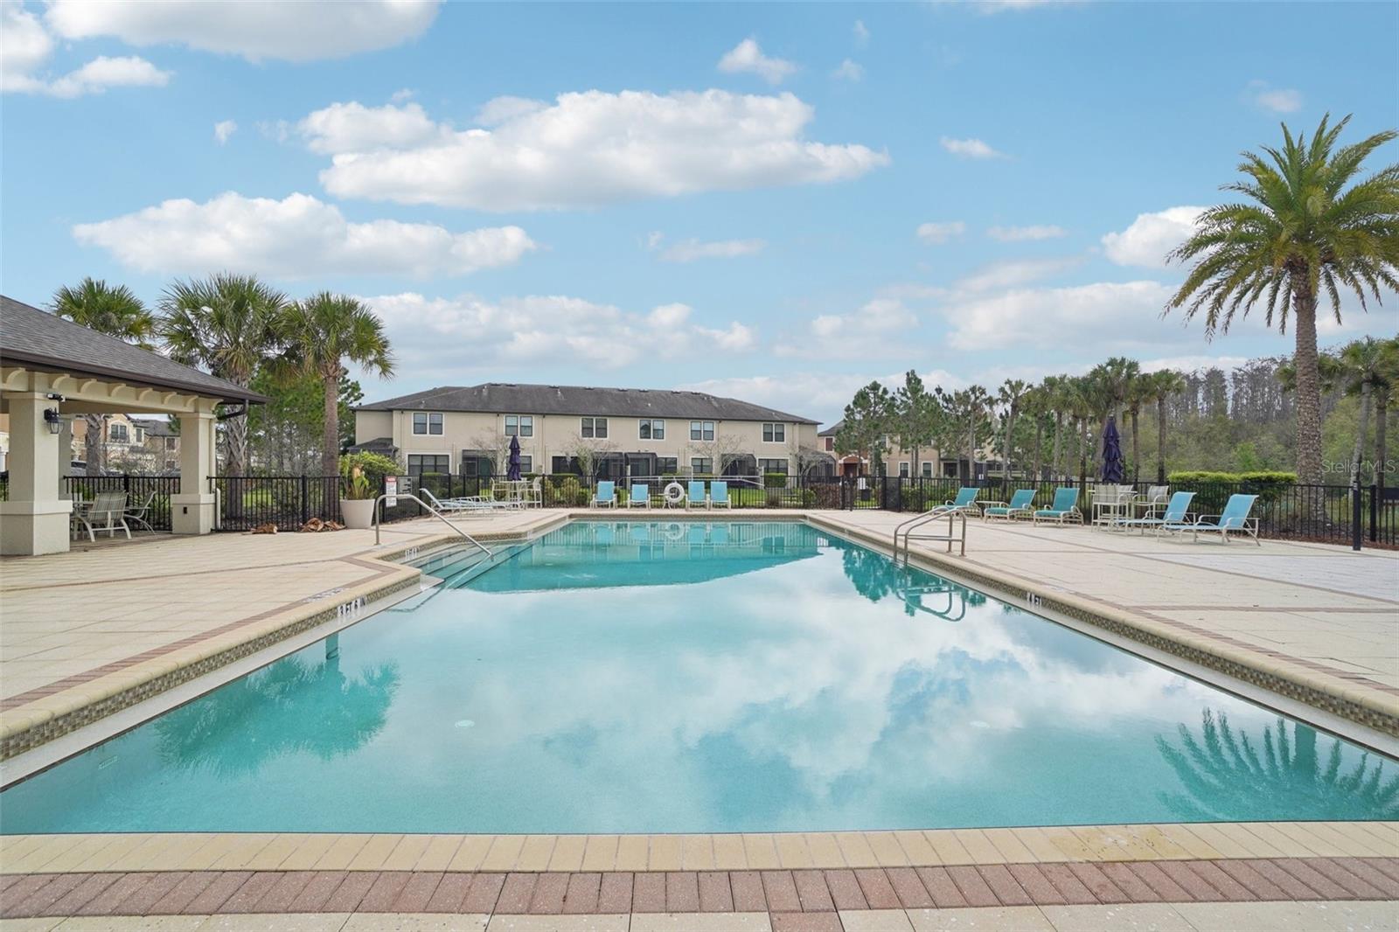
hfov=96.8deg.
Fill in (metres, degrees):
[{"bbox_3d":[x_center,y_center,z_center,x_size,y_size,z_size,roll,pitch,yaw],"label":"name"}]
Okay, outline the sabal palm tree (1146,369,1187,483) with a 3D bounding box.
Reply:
[{"bbox_3d":[25.499,-1.689,34.000,2.400,7.260,2.400,0,0,0],"label":"sabal palm tree"}]

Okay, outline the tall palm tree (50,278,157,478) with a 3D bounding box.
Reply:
[{"bbox_3d":[-18.225,-2.077,19.000,3.300,7.330,3.300,0,0,0],"label":"tall palm tree"}]

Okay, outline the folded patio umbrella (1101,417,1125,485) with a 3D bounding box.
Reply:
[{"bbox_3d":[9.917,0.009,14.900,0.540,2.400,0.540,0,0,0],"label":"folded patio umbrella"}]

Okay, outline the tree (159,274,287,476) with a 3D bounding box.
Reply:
[{"bbox_3d":[-13.861,-2.009,18.100,3.700,7.180,3.700,0,0,0],"label":"tree"}]

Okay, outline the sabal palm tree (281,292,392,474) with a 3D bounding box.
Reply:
[{"bbox_3d":[-10.290,-1.655,17.600,3.300,6.460,3.300,0,0,0],"label":"sabal palm tree"}]

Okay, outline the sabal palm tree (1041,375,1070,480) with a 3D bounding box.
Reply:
[{"bbox_3d":[22.391,-1.849,39.000,2.300,7.680,2.300,0,0,0],"label":"sabal palm tree"}]

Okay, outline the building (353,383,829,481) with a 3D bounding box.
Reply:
[{"bbox_3d":[-8.300,-2.366,53.300,36.000,8.500,14.000,0,0,-19],"label":"building"}]

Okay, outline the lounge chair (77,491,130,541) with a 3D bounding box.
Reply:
[{"bbox_3d":[-11.750,1.007,12.300,0.750,0.930,0.640,0,0,21],"label":"lounge chair"}]

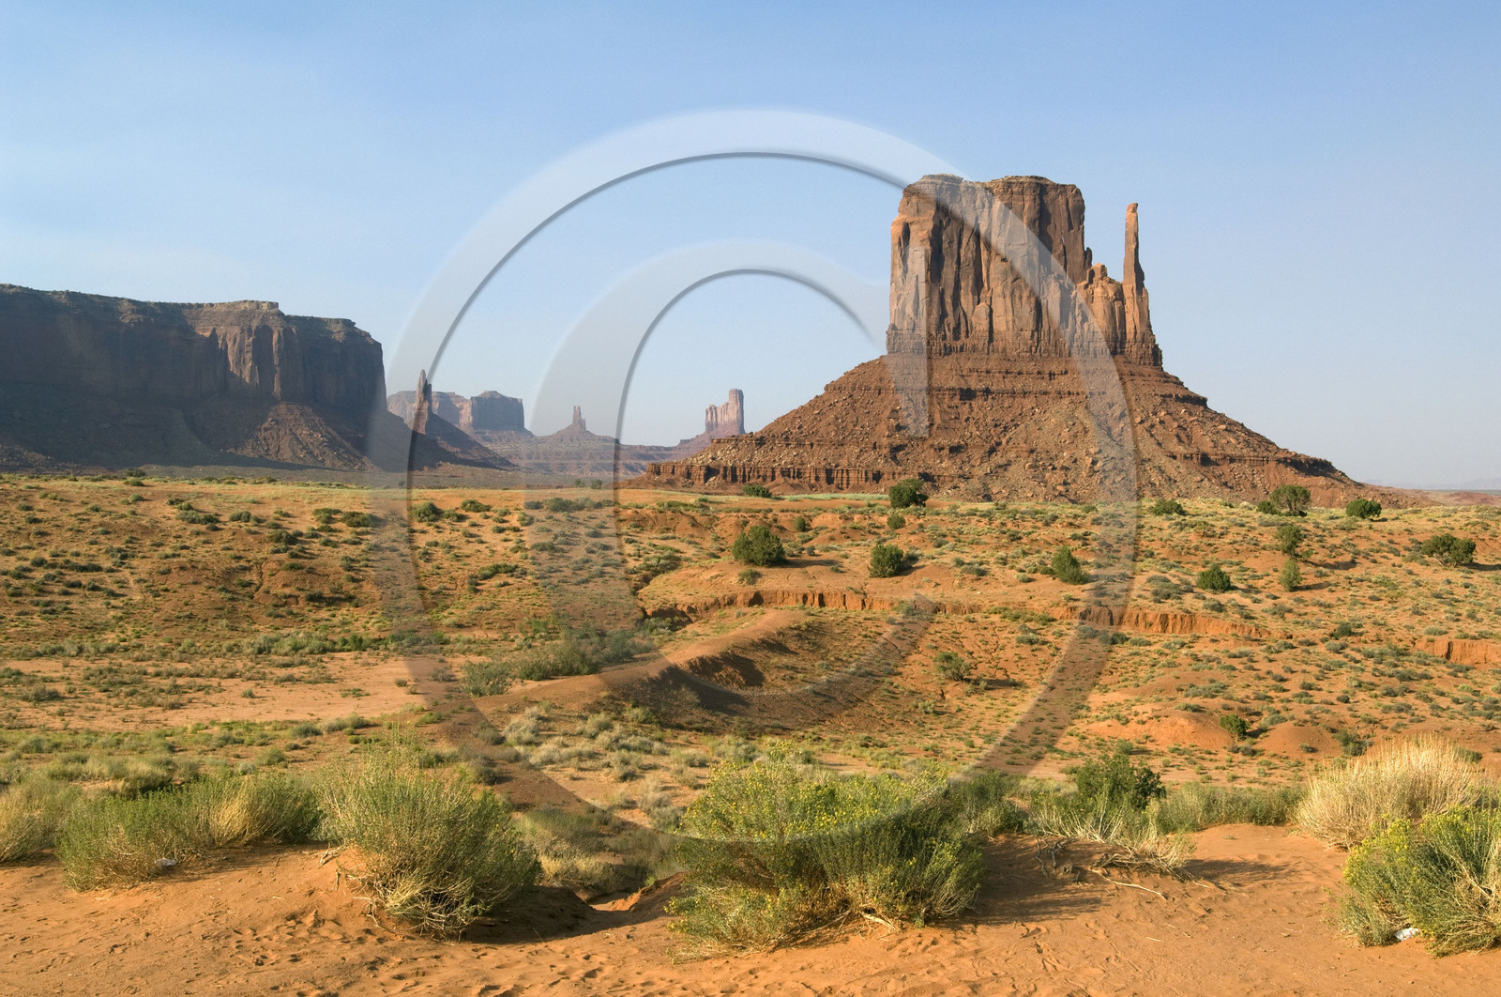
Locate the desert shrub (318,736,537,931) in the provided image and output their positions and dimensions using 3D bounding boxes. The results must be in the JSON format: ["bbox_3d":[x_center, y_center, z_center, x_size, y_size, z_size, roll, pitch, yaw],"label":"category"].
[{"bbox_3d":[-1.420,1.460,6.850,0.950,0.760,0.880,0,1,0],"label":"desert shrub"}]

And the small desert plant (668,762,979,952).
[{"bbox_3d":[0.330,1.510,6.800,1.320,0.710,1.050,0,1,0],"label":"small desert plant"}]

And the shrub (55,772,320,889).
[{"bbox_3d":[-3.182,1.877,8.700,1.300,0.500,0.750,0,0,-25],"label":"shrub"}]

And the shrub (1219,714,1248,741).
[{"bbox_3d":[12.856,6.085,41.000,0.760,0.720,0.740,0,0,0],"label":"shrub"}]

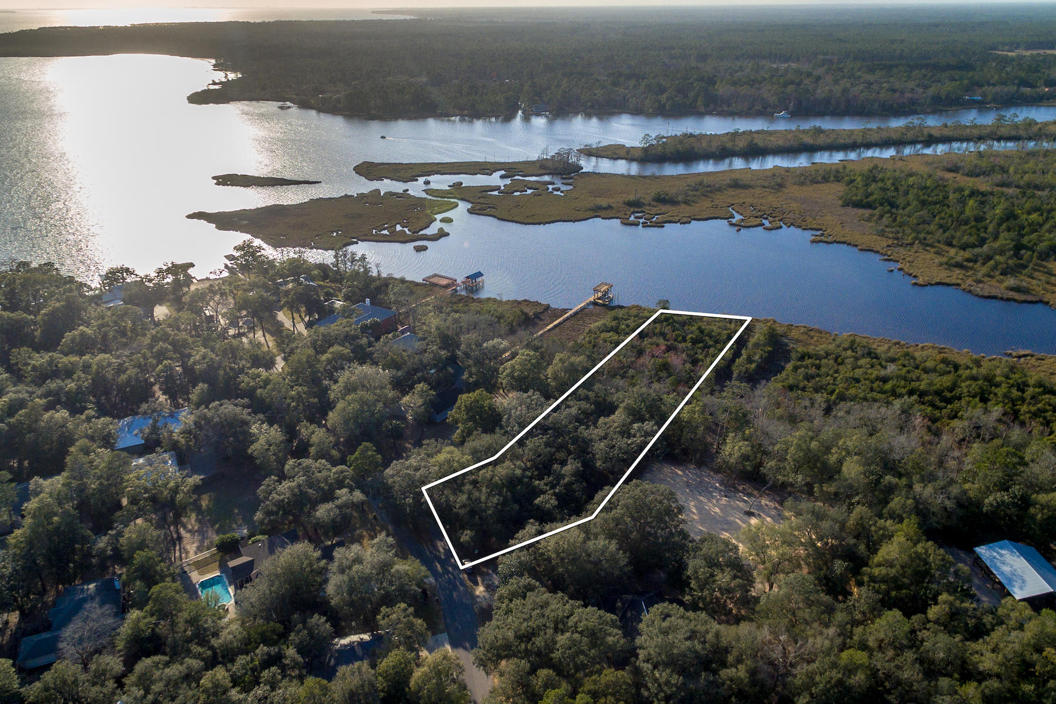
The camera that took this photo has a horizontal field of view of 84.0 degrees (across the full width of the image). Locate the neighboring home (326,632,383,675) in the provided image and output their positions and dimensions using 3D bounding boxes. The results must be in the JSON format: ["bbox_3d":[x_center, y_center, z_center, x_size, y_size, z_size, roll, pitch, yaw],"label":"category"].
[{"bbox_3d":[-33.350,61.100,117.550,13.270,5.000,9.340,-7,31,-11],"label":"neighboring home"}]

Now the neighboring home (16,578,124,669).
[{"bbox_3d":[-95.680,56.900,124.730,18.180,5.500,16.220,-13,33,-20],"label":"neighboring home"}]

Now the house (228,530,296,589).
[{"bbox_3d":[-61.260,48.660,138.700,17.200,5.000,12.780,-16,34,-24],"label":"house"}]

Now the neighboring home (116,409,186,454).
[{"bbox_3d":[-115.260,22.800,181.660,19.660,6.000,14.250,-12,33,-19],"label":"neighboring home"}]

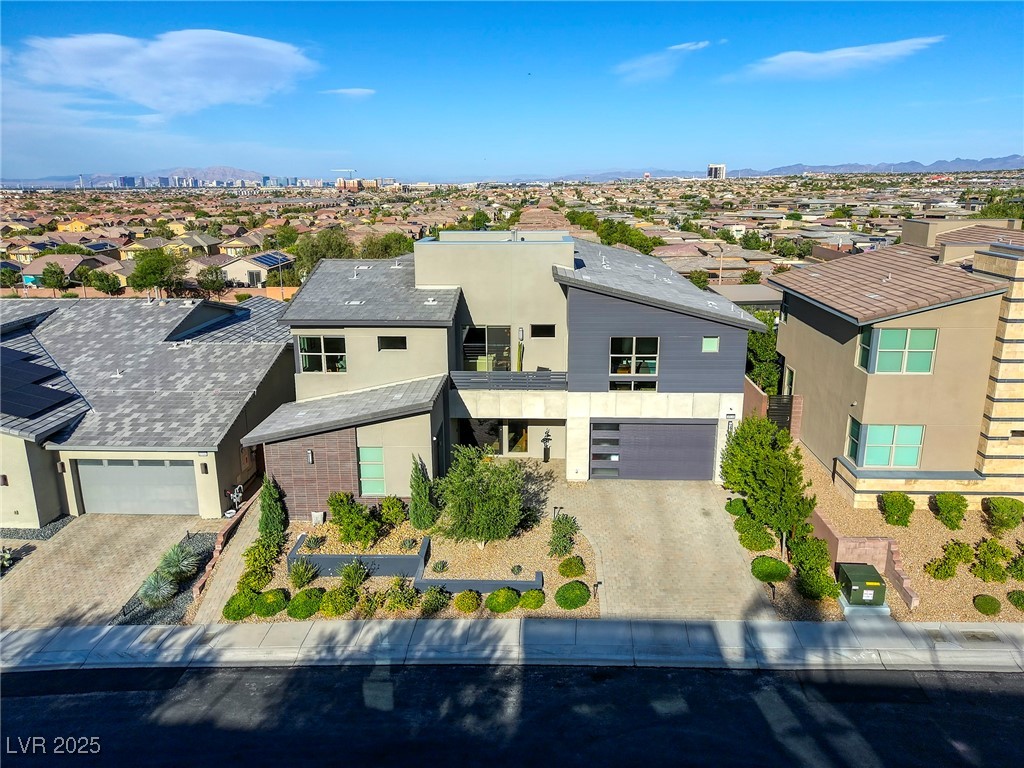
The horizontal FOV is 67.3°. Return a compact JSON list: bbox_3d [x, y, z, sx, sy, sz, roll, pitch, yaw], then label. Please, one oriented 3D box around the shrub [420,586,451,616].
[{"bbox_3d":[-2.169,6.208,21.959,0.825,0.824,0.825,0,15,2],"label":"shrub"}]

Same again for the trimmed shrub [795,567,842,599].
[{"bbox_3d":[8.912,5.828,22.378,1.195,0.784,1.195,0,15,2],"label":"trimmed shrub"}]

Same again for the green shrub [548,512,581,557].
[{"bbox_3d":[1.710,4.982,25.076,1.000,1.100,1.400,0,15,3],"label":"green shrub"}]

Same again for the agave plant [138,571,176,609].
[{"bbox_3d":[-10.965,6.370,23.806,1.100,1.050,1.100,0,15,3],"label":"agave plant"}]

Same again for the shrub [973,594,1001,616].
[{"bbox_3d":[13.176,6.130,21.316,0.662,0.537,0.662,0,15,2],"label":"shrub"}]

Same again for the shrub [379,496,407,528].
[{"bbox_3d":[-4.160,4.473,26.788,1.000,1.070,1.000,0,15,3],"label":"shrub"}]

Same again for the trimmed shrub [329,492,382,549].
[{"bbox_3d":[-4.870,4.276,23.885,1.620,1.450,1.500,0,15,0],"label":"trimmed shrub"}]

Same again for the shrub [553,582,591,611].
[{"bbox_3d":[1.750,6.064,22.067,1.031,0.749,1.031,0,15,2],"label":"shrub"}]

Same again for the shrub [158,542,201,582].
[{"bbox_3d":[-10.694,5.741,24.752,1.240,1.259,1.240,0,15,2],"label":"shrub"}]

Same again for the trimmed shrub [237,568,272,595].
[{"bbox_3d":[-7.562,5.814,22.686,1.009,0.659,1.009,0,15,0],"label":"trimmed shrub"}]

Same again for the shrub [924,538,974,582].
[{"bbox_3d":[12.825,5.185,22.576,1.300,1.000,1.300,0,15,3],"label":"shrub"}]

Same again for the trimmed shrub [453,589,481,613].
[{"bbox_3d":[-1.283,6.237,22.064,0.760,0.625,0.760,0,15,2],"label":"trimmed shrub"}]

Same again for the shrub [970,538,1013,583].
[{"bbox_3d":[13.964,5.193,22.426,1.100,1.080,1.200,0,15,3],"label":"shrub"}]

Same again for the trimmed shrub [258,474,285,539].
[{"bbox_3d":[-8.262,4.212,26.282,0.850,2.300,0.850,0,15,3],"label":"trimmed shrub"}]

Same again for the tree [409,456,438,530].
[{"bbox_3d":[-3.055,3.730,26.285,0.970,2.750,0.970,0,15,3],"label":"tree"}]

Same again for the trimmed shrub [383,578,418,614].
[{"bbox_3d":[-3.291,6.202,22.712,1.050,0.950,1.050,0,15,3],"label":"trimmed shrub"}]

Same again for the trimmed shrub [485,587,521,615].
[{"bbox_3d":[-0.258,6.210,22.076,1.005,0.585,1.005,0,15,2],"label":"trimmed shrub"}]

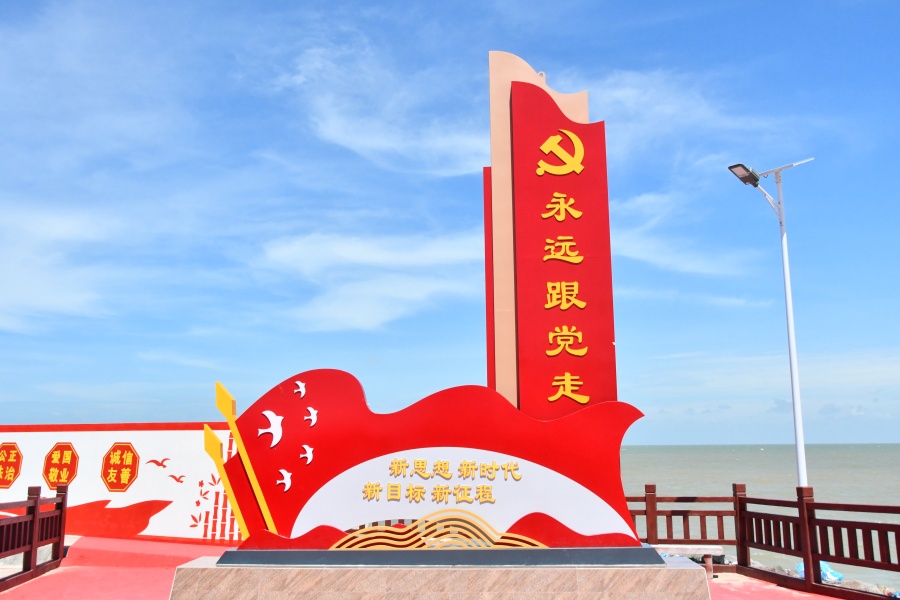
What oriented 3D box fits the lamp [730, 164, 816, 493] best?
[{"bbox_3d":[4.336,0.769,10.760,1.580,5.694,0.520,7,-13,-37],"label":"lamp"}]

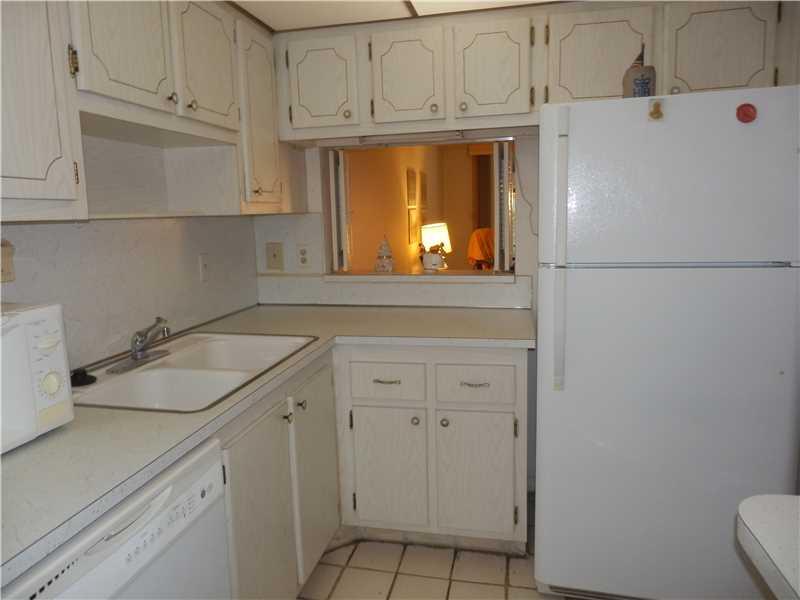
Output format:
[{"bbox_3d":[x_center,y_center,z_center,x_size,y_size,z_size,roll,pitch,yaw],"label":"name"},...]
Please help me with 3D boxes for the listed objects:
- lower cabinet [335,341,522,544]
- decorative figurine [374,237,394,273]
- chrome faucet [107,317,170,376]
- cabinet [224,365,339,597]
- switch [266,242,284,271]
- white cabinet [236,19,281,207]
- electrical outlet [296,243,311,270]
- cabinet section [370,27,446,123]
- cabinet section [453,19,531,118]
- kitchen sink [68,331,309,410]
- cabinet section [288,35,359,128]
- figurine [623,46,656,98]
[{"bbox_3d":[0.170,0.500,2.376,0.730,0.763,0.576,1,9,13],"label":"lower cabinet"},{"bbox_3d":[-0.080,-0.221,2.730,0.086,0.177,0.081,1,9,13],"label":"decorative figurine"},{"bbox_3d":[-0.766,0.125,1.691,0.192,0.151,0.242,1,9,13],"label":"chrome faucet"},{"bbox_3d":[-0.624,0.606,1.863,0.601,0.757,0.818,1,9,13],"label":"cabinet"},{"bbox_3d":[-0.616,-0.214,2.732,0.088,0.137,0.015,1,9,13],"label":"switch"},{"bbox_3d":[-0.688,-0.693,2.163,0.318,0.687,0.343,1,9,13],"label":"white cabinet"},{"bbox_3d":[-0.469,-0.211,2.701,0.069,0.131,0.010,1,9,13],"label":"electrical outlet"},{"bbox_3d":[0.064,-0.935,2.400,0.299,0.354,0.305,0,9,12],"label":"cabinet section"},{"bbox_3d":[0.395,-0.933,2.328,0.296,0.354,0.305,0,9,12],"label":"cabinet section"},{"bbox_3d":[-0.638,0.285,1.730,0.552,0.202,0.798,1,9,13],"label":"kitchen sink"},{"bbox_3d":[-0.292,-0.937,2.478,0.299,0.354,0.305,0,9,12],"label":"cabinet section"},{"bbox_3d":[0.772,-0.721,1.788,0.101,0.191,0.101,1,9,13],"label":"figurine"}]

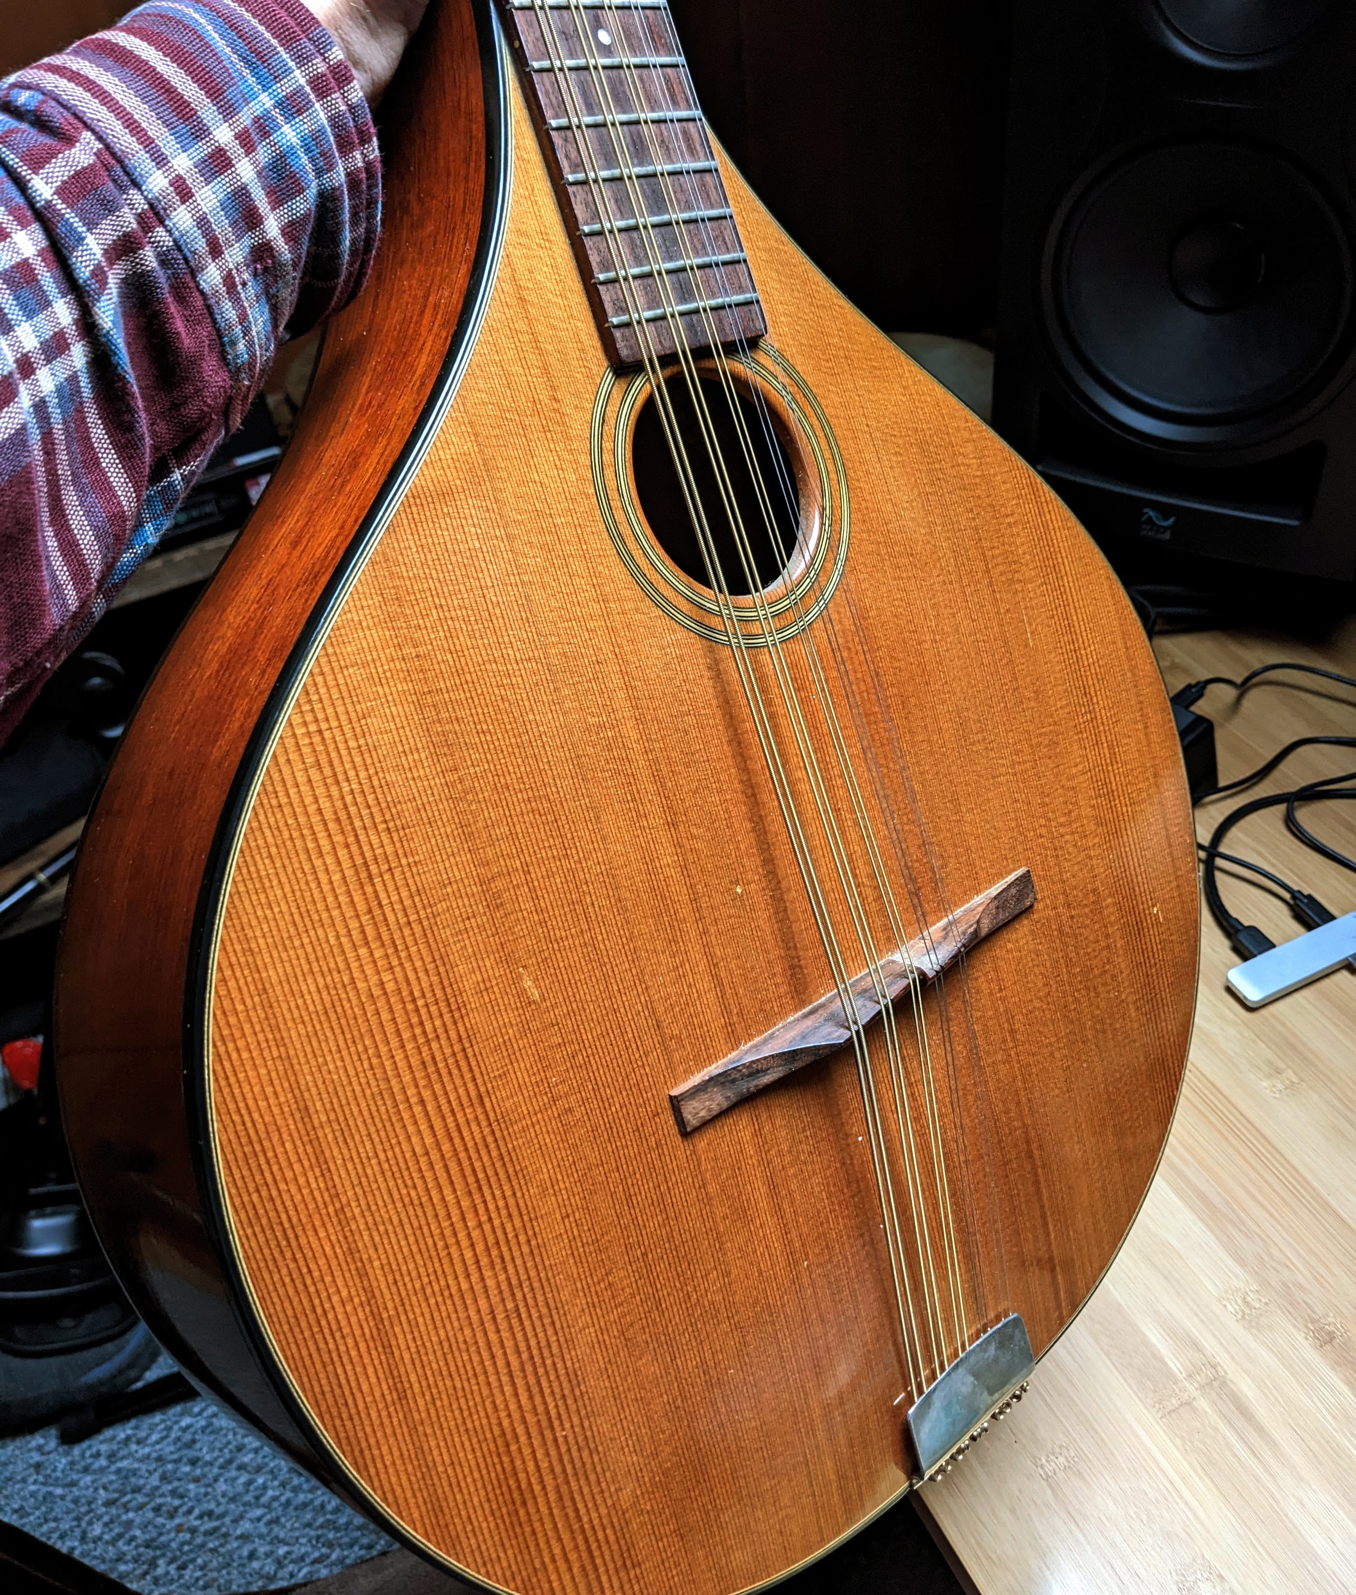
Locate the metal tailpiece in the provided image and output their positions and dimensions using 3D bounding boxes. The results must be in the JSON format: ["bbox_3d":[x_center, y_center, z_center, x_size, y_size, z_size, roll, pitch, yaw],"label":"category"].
[{"bbox_3d":[0.079,0.168,0.401,0.054,0.025,0.018,-25,14,-38],"label":"metal tailpiece"}]

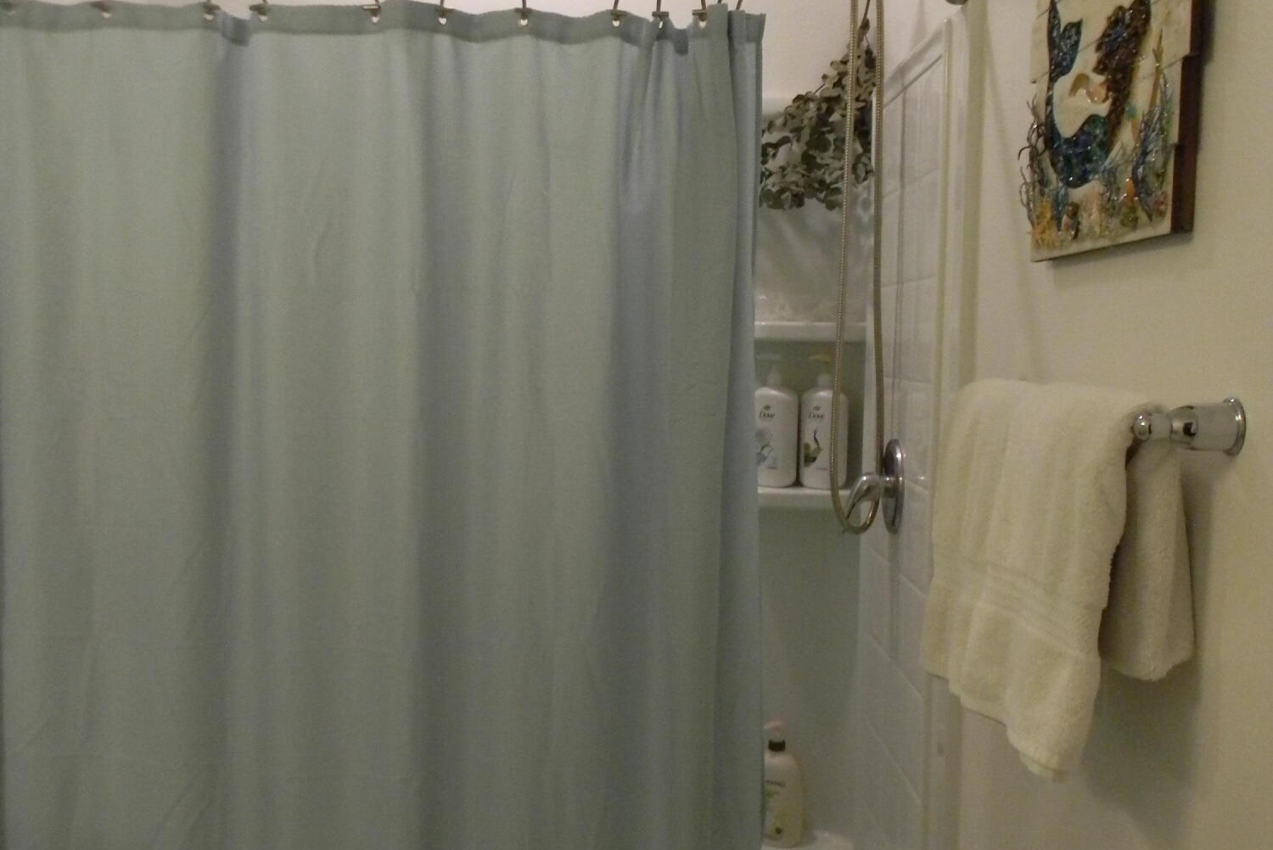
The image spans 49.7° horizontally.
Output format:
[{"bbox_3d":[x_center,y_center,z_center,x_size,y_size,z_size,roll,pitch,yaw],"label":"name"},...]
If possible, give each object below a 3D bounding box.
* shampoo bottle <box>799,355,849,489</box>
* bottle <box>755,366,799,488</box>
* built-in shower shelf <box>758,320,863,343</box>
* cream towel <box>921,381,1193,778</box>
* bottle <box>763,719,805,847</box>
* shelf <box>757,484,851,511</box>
[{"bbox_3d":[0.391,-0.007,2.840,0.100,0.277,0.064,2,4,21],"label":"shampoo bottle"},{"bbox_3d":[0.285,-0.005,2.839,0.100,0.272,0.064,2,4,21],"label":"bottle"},{"bbox_3d":[0.338,-0.192,2.803,0.240,0.035,0.115,1,4,-1],"label":"built-in shower shelf"},{"bbox_3d":[0.425,0.138,1.482,0.105,0.360,0.555,1,4,-1],"label":"cream towel"},{"bbox_3d":[0.298,0.745,2.871,0.103,0.258,0.066,3,4,24],"label":"bottle"},{"bbox_3d":[0.332,0.149,2.824,0.235,0.034,0.115,1,4,-1],"label":"shelf"}]

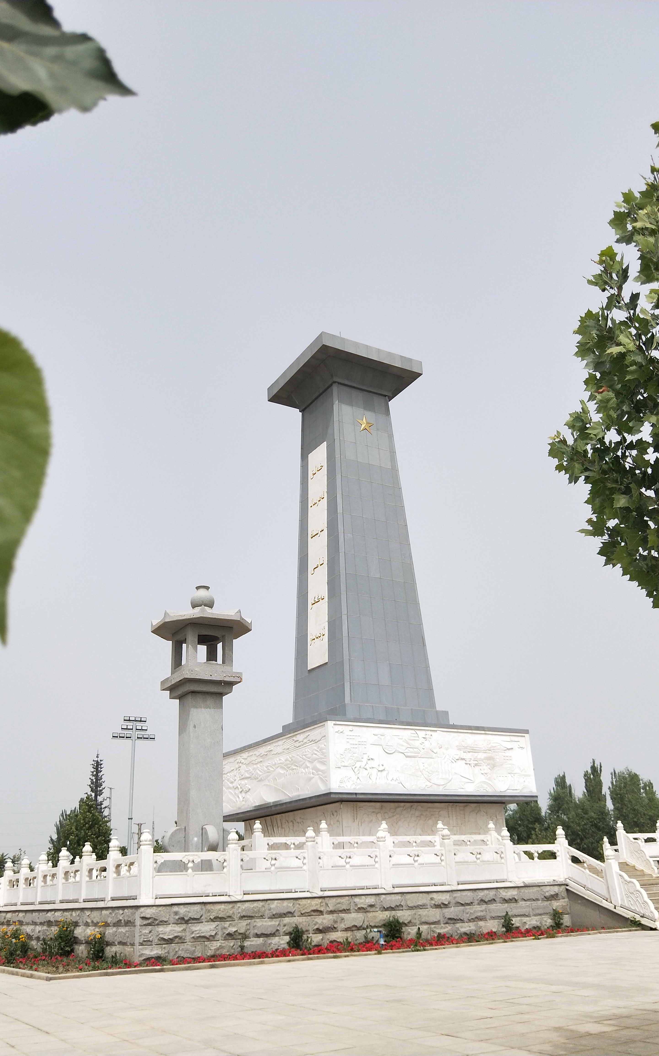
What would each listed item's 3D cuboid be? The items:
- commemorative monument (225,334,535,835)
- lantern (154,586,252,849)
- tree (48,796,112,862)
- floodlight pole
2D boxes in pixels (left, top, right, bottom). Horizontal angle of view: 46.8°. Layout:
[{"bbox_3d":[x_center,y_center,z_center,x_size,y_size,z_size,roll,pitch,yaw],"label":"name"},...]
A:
[{"bbox_3d":[1.531,3.471,43.034,11.584,28.851,11.584,11,-28,-29],"label":"commemorative monument"},{"bbox_3d":[-3.505,5.537,21.021,2.700,8.401,2.700,11,-28,-29],"label":"lantern"},{"bbox_3d":[-18.492,24.345,56.721,4.700,8.403,4.700,11,-28,-29],"label":"tree"},{"bbox_3d":[-18.197,26.093,70.537,4.200,17.264,0.800,11,-28,-29],"label":"floodlight pole"}]

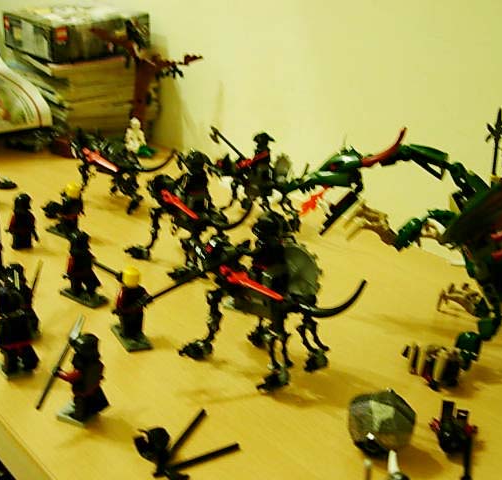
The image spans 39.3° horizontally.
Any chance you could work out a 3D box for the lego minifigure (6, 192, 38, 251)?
[{"bbox_3d":[-0.172,-0.015,0.526,0.025,0.043,0.016,-8,27,-25],"label":"lego minifigure"}]

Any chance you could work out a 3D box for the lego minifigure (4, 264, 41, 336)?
[{"bbox_3d":[-0.138,0.035,0.418,0.025,0.046,0.025,-14,30,-34],"label":"lego minifigure"}]

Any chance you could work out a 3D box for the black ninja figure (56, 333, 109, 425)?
[{"bbox_3d":[-0.084,0.069,0.354,0.026,0.046,0.025,21,29,31],"label":"black ninja figure"}]

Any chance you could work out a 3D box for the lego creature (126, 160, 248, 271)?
[{"bbox_3d":[-0.048,-0.024,0.507,0.112,0.093,0.045,22,30,33],"label":"lego creature"}]

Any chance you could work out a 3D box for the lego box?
[{"bbox_3d":[-0.194,-0.234,0.790,0.085,0.036,0.133,22,30,34],"label":"lego box"}]

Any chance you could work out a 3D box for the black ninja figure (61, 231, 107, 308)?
[{"bbox_3d":[-0.110,0.019,0.460,0.026,0.046,0.025,24,31,36],"label":"black ninja figure"}]

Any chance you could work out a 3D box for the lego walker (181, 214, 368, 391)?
[{"bbox_3d":[0.008,0.031,0.394,0.114,0.097,0.046,18,28,27],"label":"lego walker"}]

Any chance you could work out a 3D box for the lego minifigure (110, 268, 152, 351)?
[{"bbox_3d":[-0.071,0.040,0.421,0.024,0.044,0.026,-12,30,-32],"label":"lego minifigure"}]

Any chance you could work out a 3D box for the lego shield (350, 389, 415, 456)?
[{"bbox_3d":[0.064,0.088,0.342,0.030,0.010,0.029,10,63,13],"label":"lego shield"}]

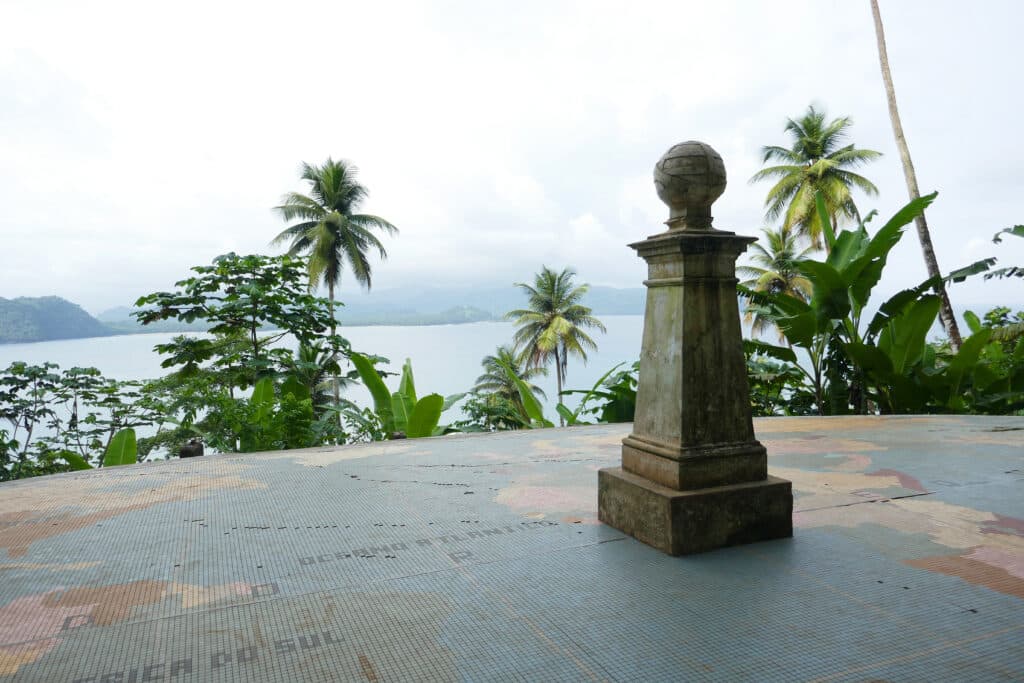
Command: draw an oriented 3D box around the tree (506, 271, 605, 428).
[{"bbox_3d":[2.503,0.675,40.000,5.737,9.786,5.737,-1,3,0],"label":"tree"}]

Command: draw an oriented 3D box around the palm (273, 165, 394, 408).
[{"bbox_3d":[-8.486,-2.127,34.000,5.928,13.242,5.928,-1,3,0],"label":"palm"}]

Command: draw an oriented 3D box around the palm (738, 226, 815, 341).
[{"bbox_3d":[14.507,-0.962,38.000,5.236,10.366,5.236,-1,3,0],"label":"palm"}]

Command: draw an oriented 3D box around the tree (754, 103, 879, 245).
[{"bbox_3d":[14.557,-3.848,34.000,6.215,14.772,6.215,-1,3,0],"label":"tree"}]

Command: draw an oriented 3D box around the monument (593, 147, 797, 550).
[{"bbox_3d":[1.230,-0.035,4.890,0.929,2.660,0.927,-2,3,-21],"label":"monument"}]

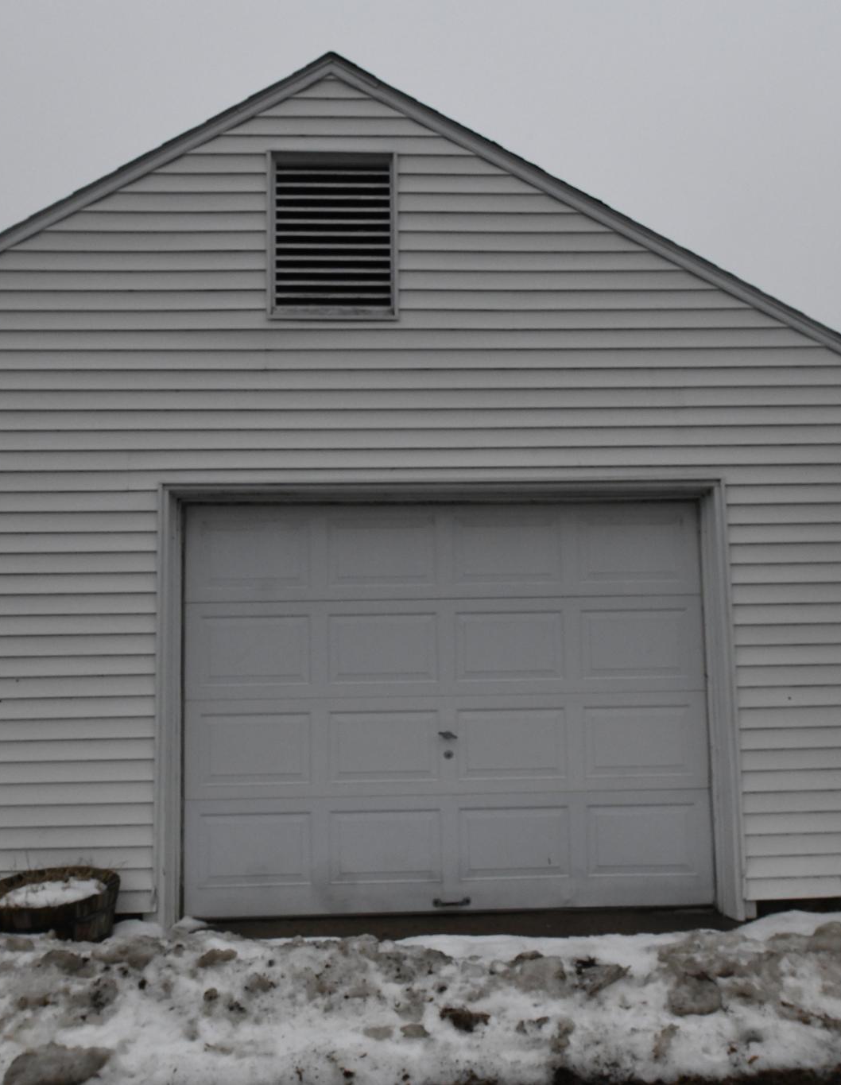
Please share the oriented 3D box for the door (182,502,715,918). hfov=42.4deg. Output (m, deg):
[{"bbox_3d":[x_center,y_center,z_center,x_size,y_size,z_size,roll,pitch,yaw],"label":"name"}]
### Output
[{"bbox_3d":[0.147,0.844,5.694,2.740,2.130,0.050,-1,-5,-3],"label":"door"}]

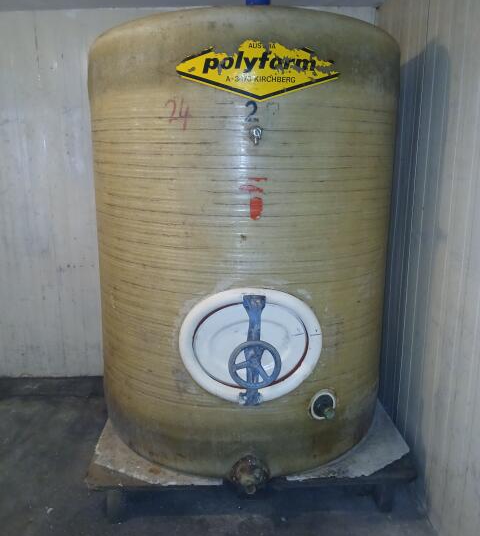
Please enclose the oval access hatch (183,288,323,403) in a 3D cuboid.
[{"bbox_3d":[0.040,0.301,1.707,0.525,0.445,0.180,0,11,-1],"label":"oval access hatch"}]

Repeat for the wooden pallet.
[{"bbox_3d":[0.033,0.806,2.609,1.355,0.196,1.310,0,11,-3],"label":"wooden pallet"}]

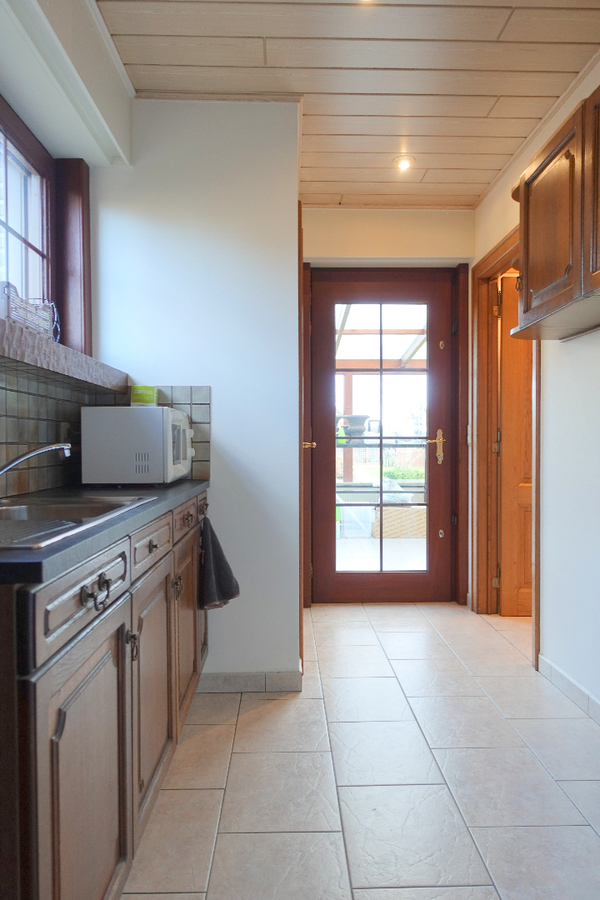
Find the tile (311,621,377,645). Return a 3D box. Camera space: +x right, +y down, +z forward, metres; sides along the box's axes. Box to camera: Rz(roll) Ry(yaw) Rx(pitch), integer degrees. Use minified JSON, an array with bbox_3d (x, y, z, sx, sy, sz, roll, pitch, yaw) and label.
[{"bbox_3d":[0.248,1.002,3.263,0.331,0.010,0.411,0,1,-1],"label":"tile"}]

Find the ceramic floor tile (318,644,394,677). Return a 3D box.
[{"bbox_3d":[0.251,0.986,2.793,0.326,0.011,0.402,0,1,-1],"label":"ceramic floor tile"}]

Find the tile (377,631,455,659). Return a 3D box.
[{"bbox_3d":[0.573,0.983,3.010,0.326,0.011,0.402,0,1,-1],"label":"tile"}]

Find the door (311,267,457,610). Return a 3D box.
[{"bbox_3d":[0.535,-0.086,3.890,0.922,2.158,0.050,0,1,-1],"label":"door"}]

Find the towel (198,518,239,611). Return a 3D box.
[{"bbox_3d":[-0.303,0.433,2.319,0.137,0.346,0.170,0,1,-1],"label":"towel"}]

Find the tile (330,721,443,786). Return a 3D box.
[{"bbox_3d":[0.274,1.016,2.019,0.331,0.010,0.411,0,1,-1],"label":"tile"}]

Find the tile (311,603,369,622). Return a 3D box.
[{"bbox_3d":[0.232,0.973,3.602,0.326,0.011,0.402,0,1,-1],"label":"tile"}]

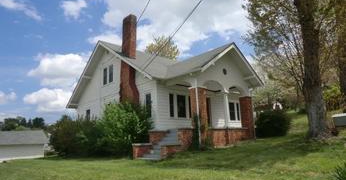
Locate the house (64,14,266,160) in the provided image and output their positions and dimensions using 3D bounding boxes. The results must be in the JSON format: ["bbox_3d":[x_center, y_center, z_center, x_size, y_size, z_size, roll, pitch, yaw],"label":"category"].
[{"bbox_3d":[-0.933,0.429,19.153,10.710,8.580,15.260,8,-15,-41],"label":"house"}]

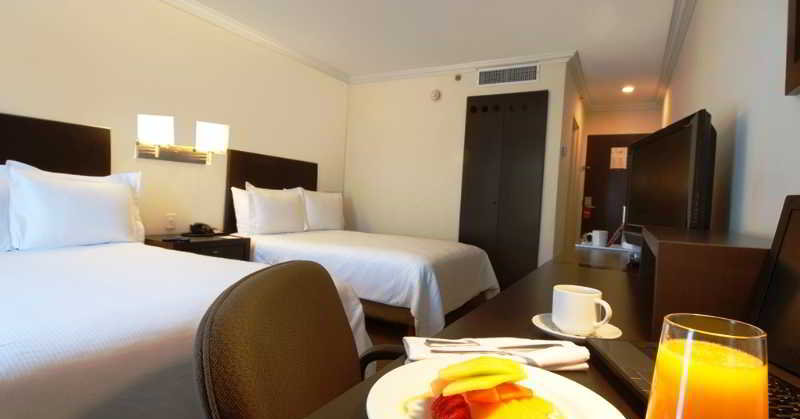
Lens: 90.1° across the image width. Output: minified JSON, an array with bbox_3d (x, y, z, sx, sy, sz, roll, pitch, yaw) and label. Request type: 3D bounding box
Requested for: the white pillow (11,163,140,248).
[{"bbox_3d":[-2.039,0.000,2.575,0.170,0.470,0.670,-13,-6,29],"label":"white pillow"}]

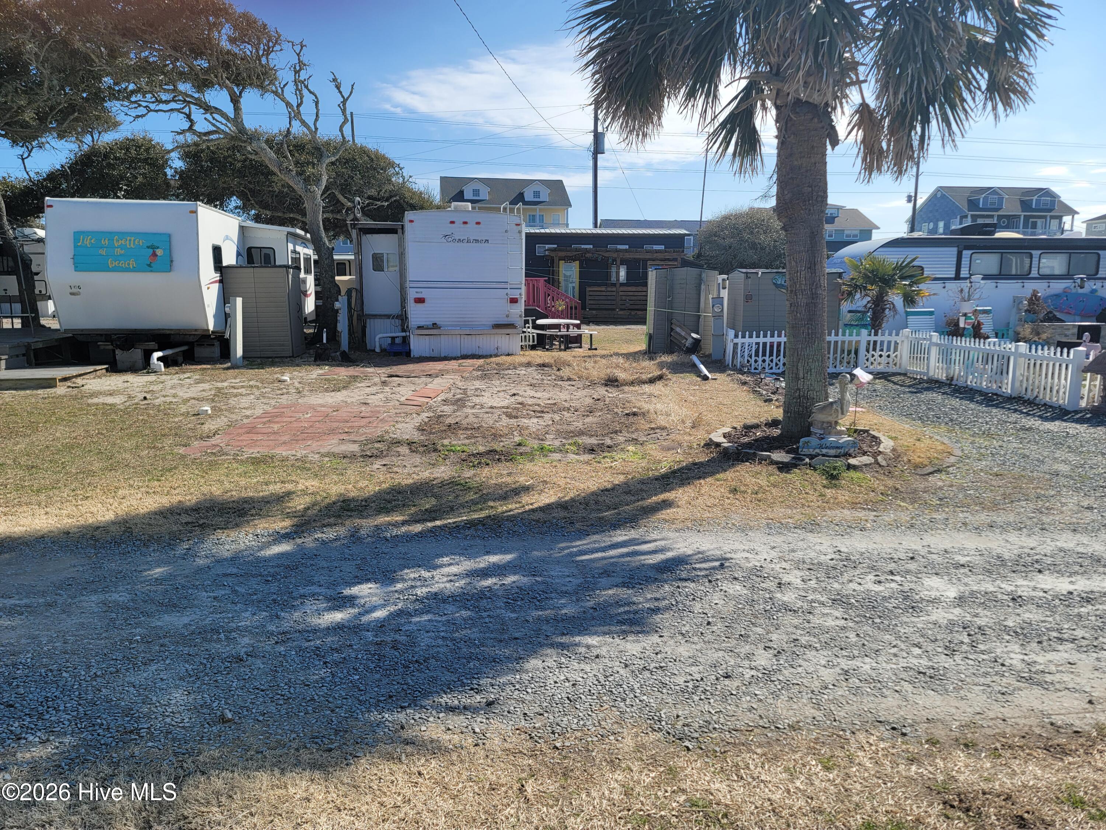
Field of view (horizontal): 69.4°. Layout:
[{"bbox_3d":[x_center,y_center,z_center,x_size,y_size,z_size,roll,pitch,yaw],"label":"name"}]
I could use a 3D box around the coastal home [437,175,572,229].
[{"bbox_3d":[-5.361,-18.520,84.095,13.200,12.000,11.000,-2,10,-10],"label":"coastal home"}]

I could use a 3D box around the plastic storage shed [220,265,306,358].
[{"bbox_3d":[-6.195,-2.259,17.267,1.420,1.900,1.300,-1,10,-9],"label":"plastic storage shed"}]

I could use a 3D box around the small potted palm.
[{"bbox_3d":[6.354,-1.966,15.081,1.700,2.100,1.650,0,10,0],"label":"small potted palm"}]

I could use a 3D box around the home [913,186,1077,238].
[{"bbox_3d":[45.538,-18.216,84.128,12.600,11.400,10.800,-1,10,-7],"label":"home"}]

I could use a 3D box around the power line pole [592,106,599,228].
[{"bbox_3d":[2.020,-9.472,36.433,0.280,9.800,0.280,0,10,0],"label":"power line pole"}]

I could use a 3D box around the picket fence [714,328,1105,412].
[{"bbox_3d":[5.102,-0.837,12.330,3.750,0.800,5.000,0,10,0],"label":"picket fence"}]

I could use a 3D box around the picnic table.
[{"bbox_3d":[0.124,-1.823,18.250,1.700,0.740,1.600,0,10,0],"label":"picnic table"}]

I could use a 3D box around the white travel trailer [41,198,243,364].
[{"bbox_3d":[-8.361,-2.955,18.182,2.500,2.950,8.200,-2,10,-11],"label":"white travel trailer"}]

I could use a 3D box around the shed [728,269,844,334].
[{"bbox_3d":[4.624,-1.999,16.039,1.930,1.860,1.320,0,10,0],"label":"shed"}]

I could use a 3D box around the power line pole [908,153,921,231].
[{"bbox_3d":[32.436,-17.353,71.602,0.360,13.800,0.360,0,10,0],"label":"power line pole"}]

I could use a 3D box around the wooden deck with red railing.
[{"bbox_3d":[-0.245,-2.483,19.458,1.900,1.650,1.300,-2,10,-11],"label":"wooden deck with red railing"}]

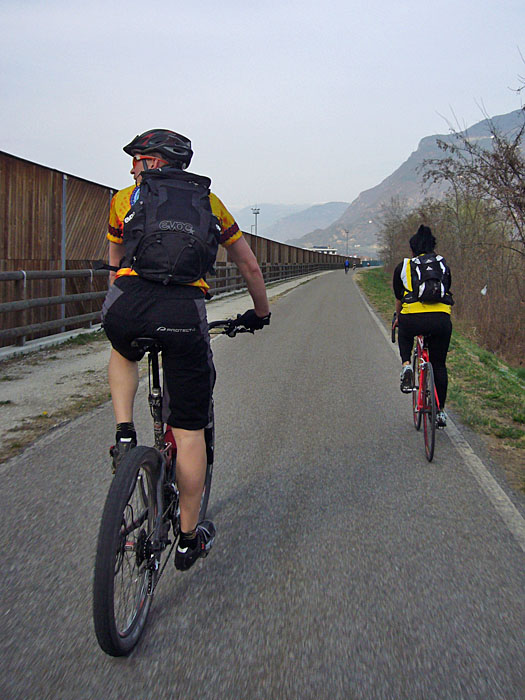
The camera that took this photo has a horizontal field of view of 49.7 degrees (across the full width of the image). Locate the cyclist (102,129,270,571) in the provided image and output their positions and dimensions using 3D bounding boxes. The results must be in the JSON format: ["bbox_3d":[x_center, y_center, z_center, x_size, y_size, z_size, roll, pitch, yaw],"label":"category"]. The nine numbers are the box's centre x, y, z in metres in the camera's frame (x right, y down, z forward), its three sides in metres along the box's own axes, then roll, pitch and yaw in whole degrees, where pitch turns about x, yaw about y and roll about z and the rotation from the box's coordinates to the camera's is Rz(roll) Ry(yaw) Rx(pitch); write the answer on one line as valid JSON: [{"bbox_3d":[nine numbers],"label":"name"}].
[{"bbox_3d":[-0.365,-0.030,2.430,0.680,1.710,0.900,1,7,9],"label":"cyclist"}]

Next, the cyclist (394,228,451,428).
[{"bbox_3d":[1.210,-0.170,4.250,0.480,1.520,0.880,1,7,10],"label":"cyclist"}]

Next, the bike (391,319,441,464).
[{"bbox_3d":[1.215,0.225,4.280,0.450,0.960,1.640,1,7,10],"label":"bike"}]

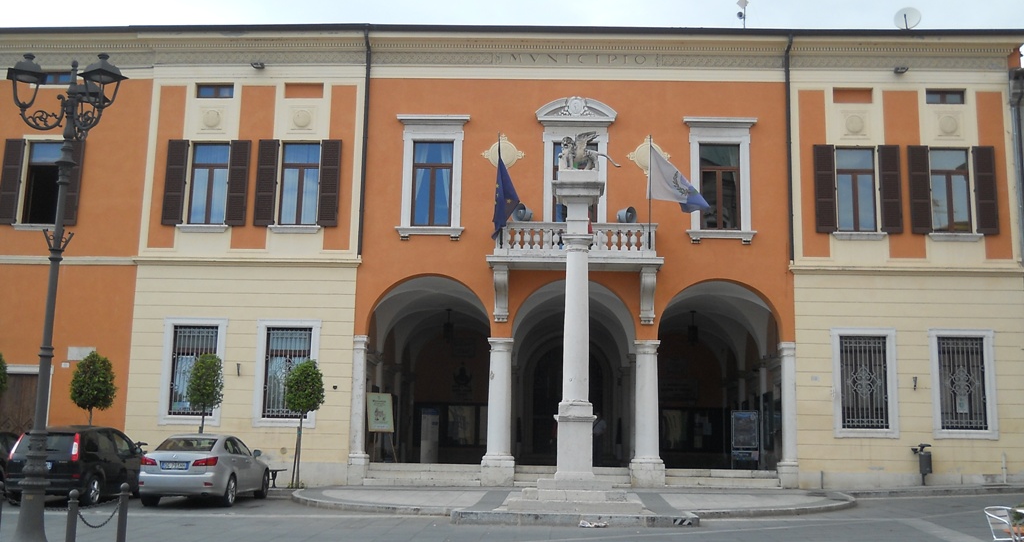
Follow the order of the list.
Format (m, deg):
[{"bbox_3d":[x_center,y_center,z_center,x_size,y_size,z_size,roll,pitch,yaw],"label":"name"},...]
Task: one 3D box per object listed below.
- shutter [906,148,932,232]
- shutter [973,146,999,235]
[{"bbox_3d":[10.595,-2.108,31.452,0.532,2.351,0.060,1,-11,2],"label":"shutter"},{"bbox_3d":[12.264,-2.096,31.386,0.544,2.342,0.060,1,-11,2],"label":"shutter"}]

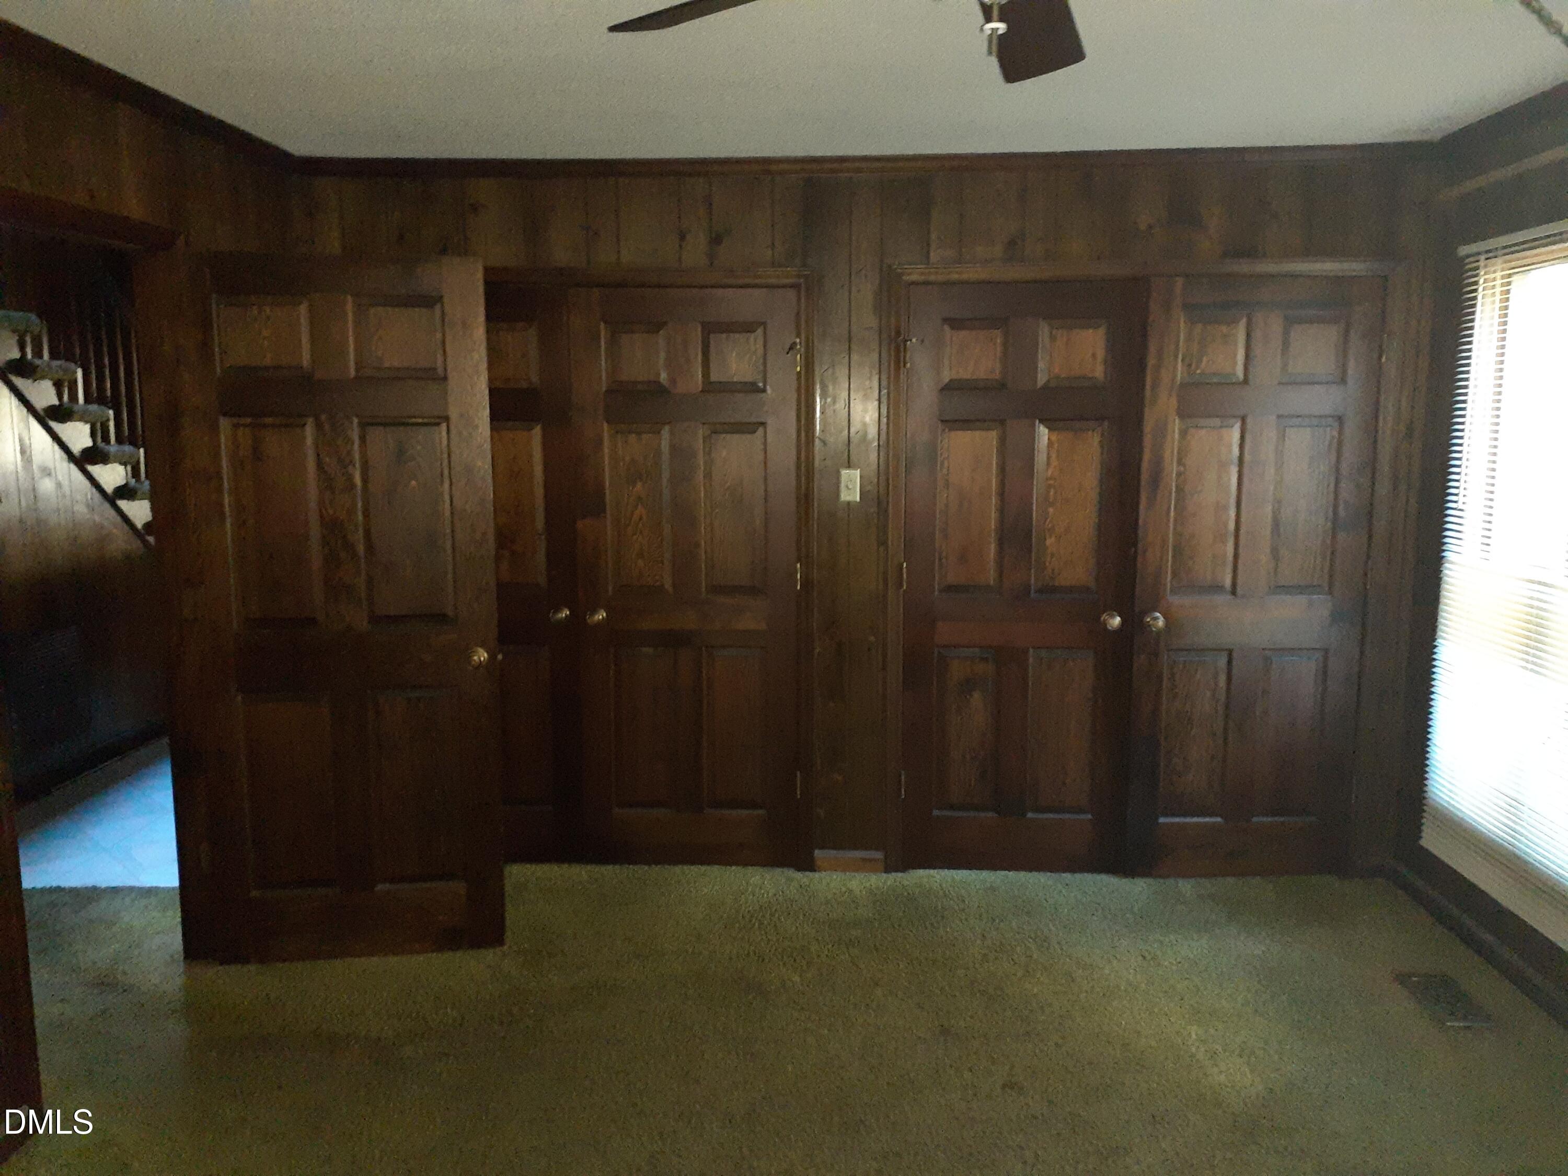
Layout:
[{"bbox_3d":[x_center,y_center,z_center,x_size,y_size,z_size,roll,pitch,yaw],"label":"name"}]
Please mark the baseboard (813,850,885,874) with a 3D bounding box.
[{"bbox_3d":[0.232,0.963,4.306,0.245,0.079,0.020,0,8,2],"label":"baseboard"}]

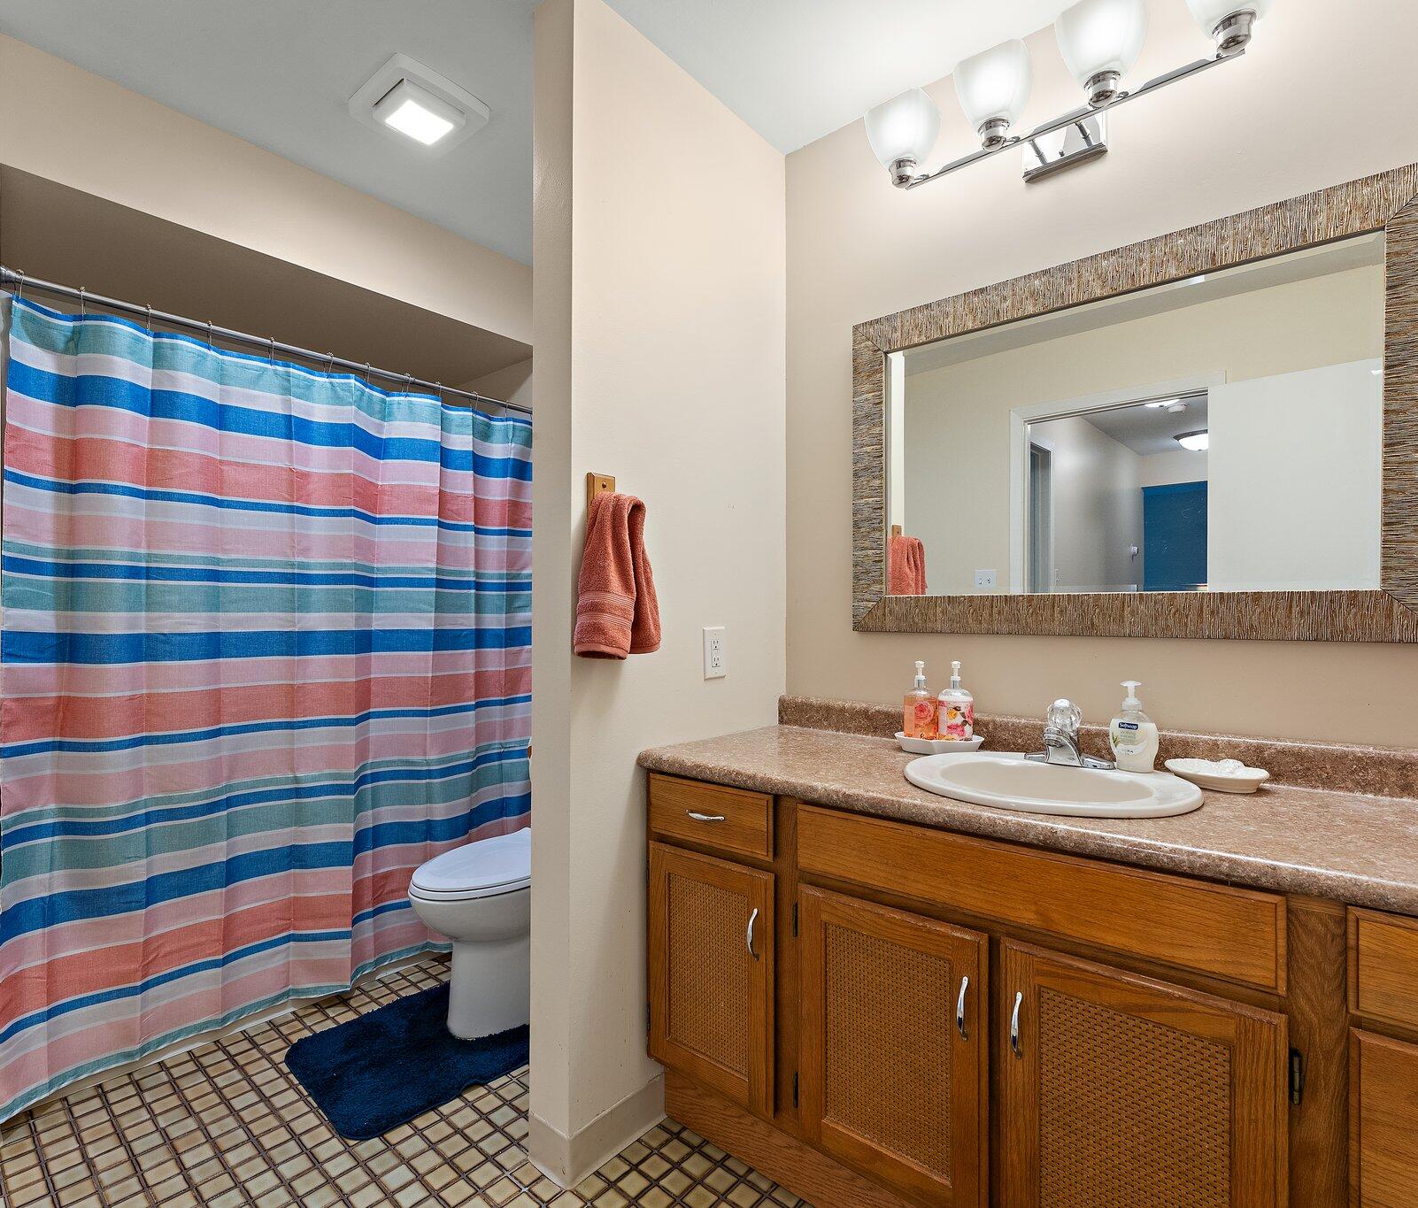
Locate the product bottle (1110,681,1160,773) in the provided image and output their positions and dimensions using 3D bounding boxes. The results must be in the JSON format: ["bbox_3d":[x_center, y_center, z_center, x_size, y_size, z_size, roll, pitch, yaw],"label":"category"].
[{"bbox_3d":[0.811,0.232,1.339,0.080,0.168,0.047,-1,-1,27],"label":"product bottle"}]

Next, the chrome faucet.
[{"bbox_3d":[0.683,0.255,1.367,0.163,0.125,0.140,-1,-1,40],"label":"chrome faucet"}]

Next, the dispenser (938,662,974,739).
[{"bbox_3d":[0.564,0.228,1.606,0.068,0.191,0.060,0,-1,8],"label":"dispenser"}]

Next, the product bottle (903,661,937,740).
[{"bbox_3d":[0.497,0.230,1.653,0.068,0.190,0.060,0,-1,10],"label":"product bottle"}]

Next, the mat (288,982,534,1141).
[{"bbox_3d":[-0.738,1.147,1.839,0.520,0.022,0.560,-1,-1,45],"label":"mat"}]

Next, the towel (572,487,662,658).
[{"bbox_3d":[-0.166,-0.063,1.409,0.148,0.335,0.135,-1,-1,40],"label":"towel"}]

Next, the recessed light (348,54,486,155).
[{"bbox_3d":[-0.746,-1.267,1.815,0.270,0.032,0.247,-1,-1,40],"label":"recessed light"}]

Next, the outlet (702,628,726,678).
[{"bbox_3d":[0.019,0.123,1.748,0.008,0.126,0.081,-1,-1,40],"label":"outlet"}]

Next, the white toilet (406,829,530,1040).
[{"bbox_3d":[-0.510,0.773,2.110,0.450,0.770,0.740,-1,-1,40],"label":"white toilet"}]

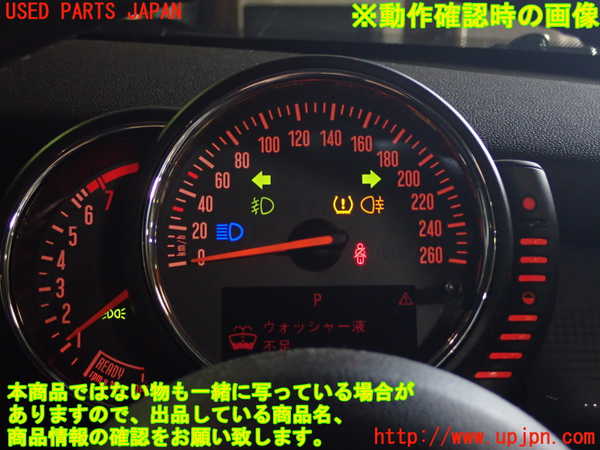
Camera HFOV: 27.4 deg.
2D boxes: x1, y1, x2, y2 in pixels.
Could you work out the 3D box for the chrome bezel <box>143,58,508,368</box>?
[{"bbox_3d":[0.008,0.003,0.453,0.133,0.133,0.030,0,-17,-1],"label":"chrome bezel"}]

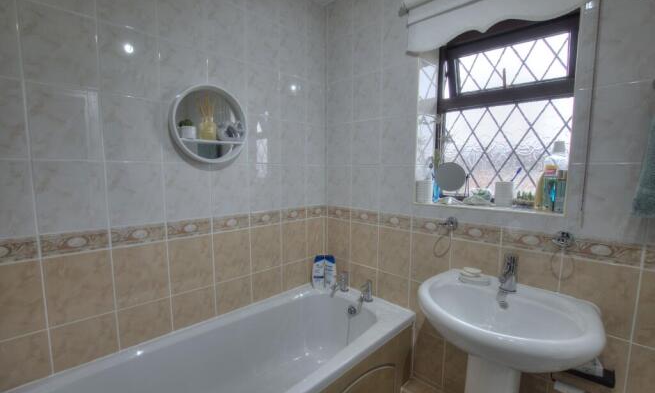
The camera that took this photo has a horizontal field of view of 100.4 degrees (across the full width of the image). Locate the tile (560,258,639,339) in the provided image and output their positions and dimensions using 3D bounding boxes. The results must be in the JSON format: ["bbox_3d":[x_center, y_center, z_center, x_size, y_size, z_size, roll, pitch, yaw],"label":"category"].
[{"bbox_3d":[0.955,0.359,0.975,0.200,0.250,0.010,5,7,43],"label":"tile"}]

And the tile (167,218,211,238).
[{"bbox_3d":[-0.652,0.150,1.304,0.198,0.080,0.010,-5,8,-42],"label":"tile"}]

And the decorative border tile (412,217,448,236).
[{"bbox_3d":[0.531,0.154,1.394,0.202,0.077,0.010,5,8,41],"label":"decorative border tile"}]

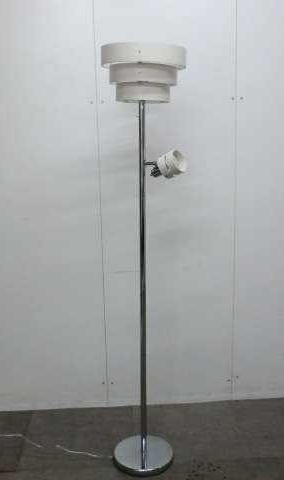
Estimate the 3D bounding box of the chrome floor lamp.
[{"bbox_3d":[0.008,0.112,1.899,0.308,1.580,0.303,0,10,0],"label":"chrome floor lamp"}]

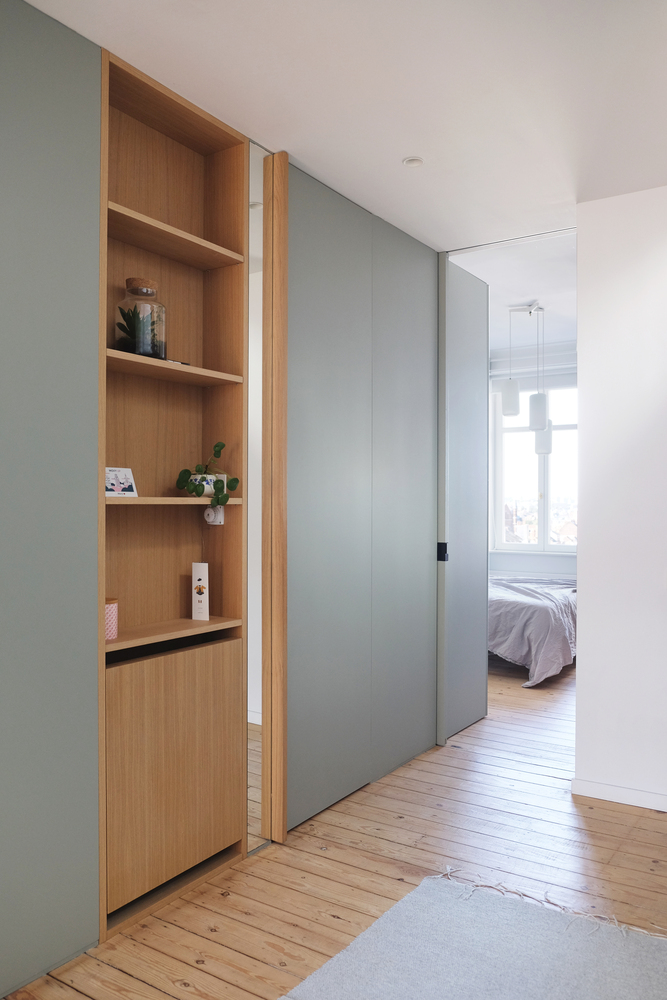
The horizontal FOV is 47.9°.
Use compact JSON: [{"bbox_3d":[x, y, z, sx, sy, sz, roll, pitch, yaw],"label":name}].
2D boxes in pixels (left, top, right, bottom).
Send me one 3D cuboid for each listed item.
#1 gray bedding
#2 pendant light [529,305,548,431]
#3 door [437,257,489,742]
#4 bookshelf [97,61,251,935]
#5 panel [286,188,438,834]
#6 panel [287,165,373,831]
[{"bbox_3d":[1.343,1.024,6.531,1.750,0.616,1.768,0,0,34],"label":"gray bedding"},{"bbox_3d":[1.550,-1.002,5.672,0.135,0.953,0.135,0,0,34],"label":"pendant light"},{"bbox_3d":[0.759,0.001,4.304,0.050,2.607,0.642,0,0,34],"label":"door"},{"bbox_3d":[-0.589,-0.011,2.552,0.215,2.653,0.661,0,0,34],"label":"bookshelf"},{"bbox_3d":[0.170,-0.011,3.525,0.050,2.649,1.310,0,0,34],"label":"panel"},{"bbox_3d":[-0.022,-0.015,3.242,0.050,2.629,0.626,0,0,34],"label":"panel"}]

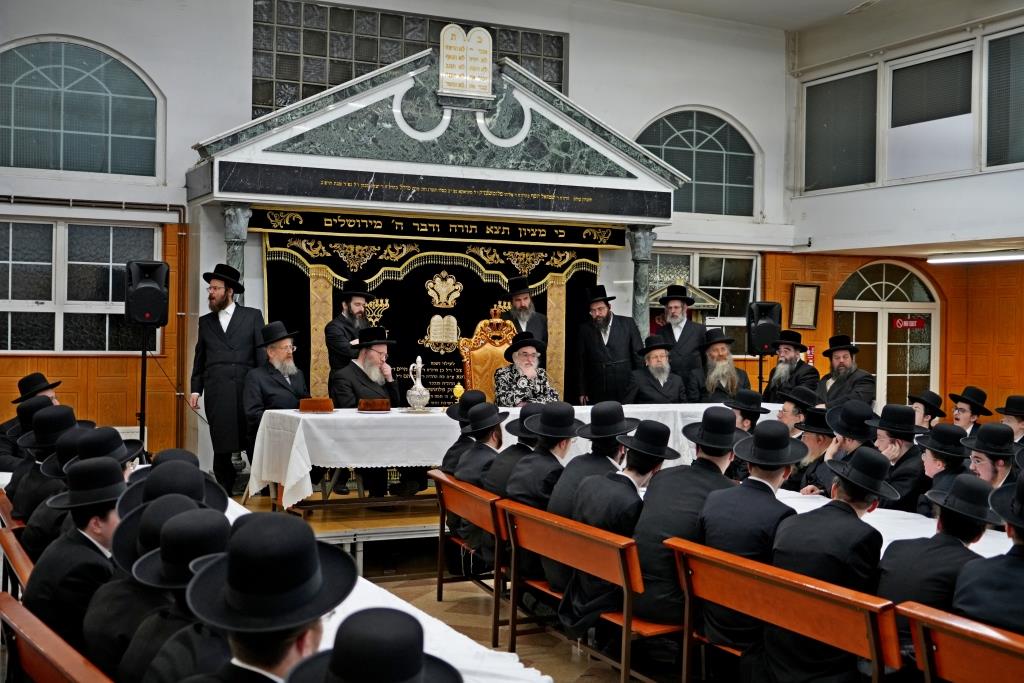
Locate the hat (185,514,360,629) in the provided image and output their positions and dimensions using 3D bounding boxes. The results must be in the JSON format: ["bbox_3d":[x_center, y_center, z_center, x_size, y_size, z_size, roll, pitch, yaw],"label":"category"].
[{"bbox_3d":[-0.487,0.470,2.420,0.330,0.145,0.360,-6,12,1],"label":"hat"}]

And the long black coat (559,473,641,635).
[{"bbox_3d":[0.600,1.070,6.220,0.560,0.820,0.500,0,1,-38],"label":"long black coat"}]

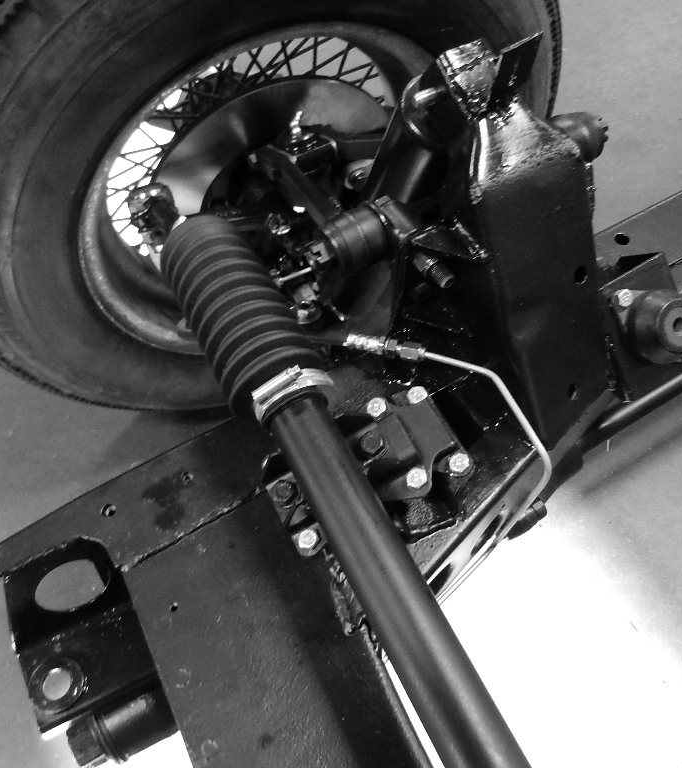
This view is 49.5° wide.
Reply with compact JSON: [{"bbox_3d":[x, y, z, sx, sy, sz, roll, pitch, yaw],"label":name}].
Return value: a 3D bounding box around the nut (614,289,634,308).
[{"bbox_3d":[0.233,-0.070,0.610,0.014,0.008,0.014,-30,92,-7],"label":"nut"}]

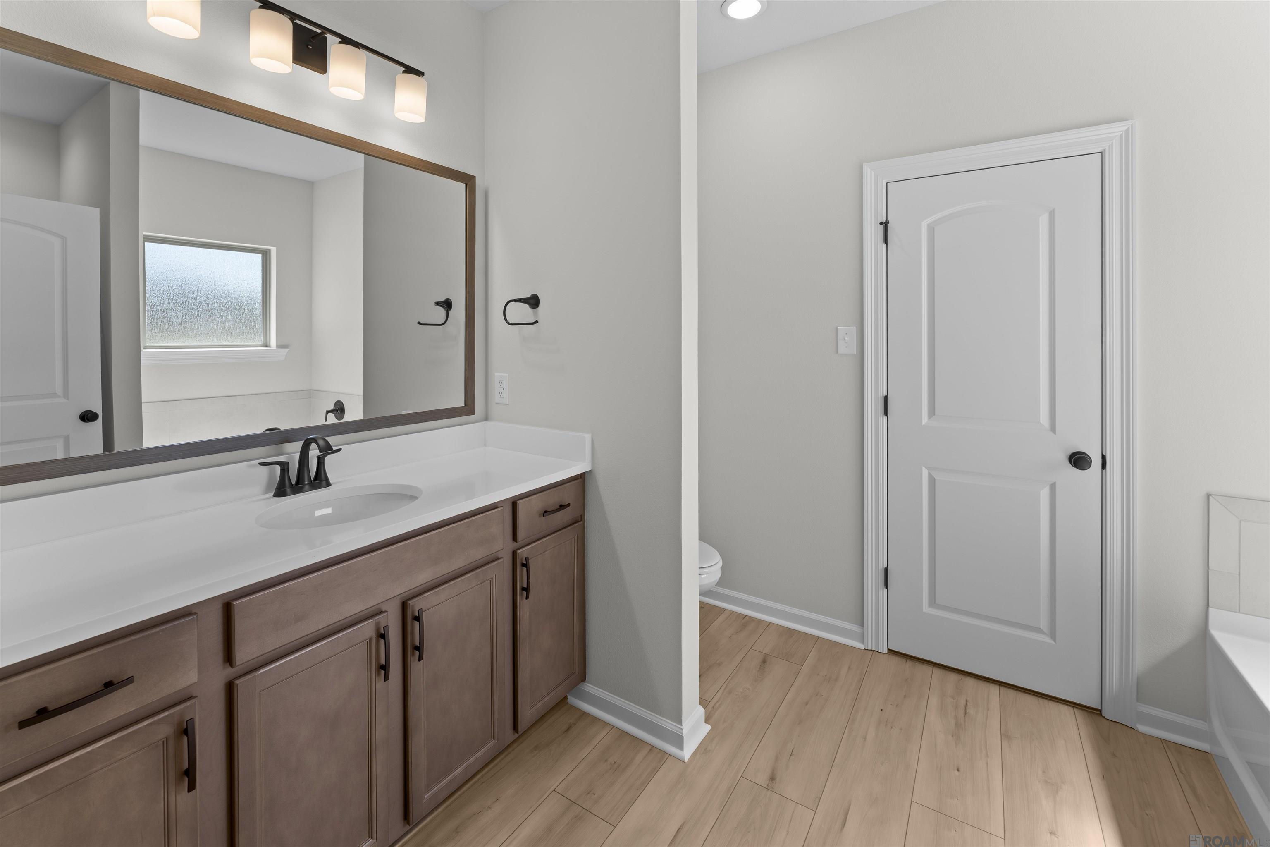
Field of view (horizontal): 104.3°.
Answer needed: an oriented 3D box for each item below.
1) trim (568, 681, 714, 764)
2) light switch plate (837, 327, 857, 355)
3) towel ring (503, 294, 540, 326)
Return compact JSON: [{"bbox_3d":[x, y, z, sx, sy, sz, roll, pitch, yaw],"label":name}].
[{"bbox_3d":[0.009,1.008,1.790,0.490,0.087,0.174,5,8,33],"label":"trim"},{"bbox_3d":[0.955,-0.373,2.229,0.079,0.123,0.018,5,8,33],"label":"light switch plate"},{"bbox_3d":[-0.428,-0.449,1.958,0.190,0.120,0.085,5,8,33],"label":"towel ring"}]

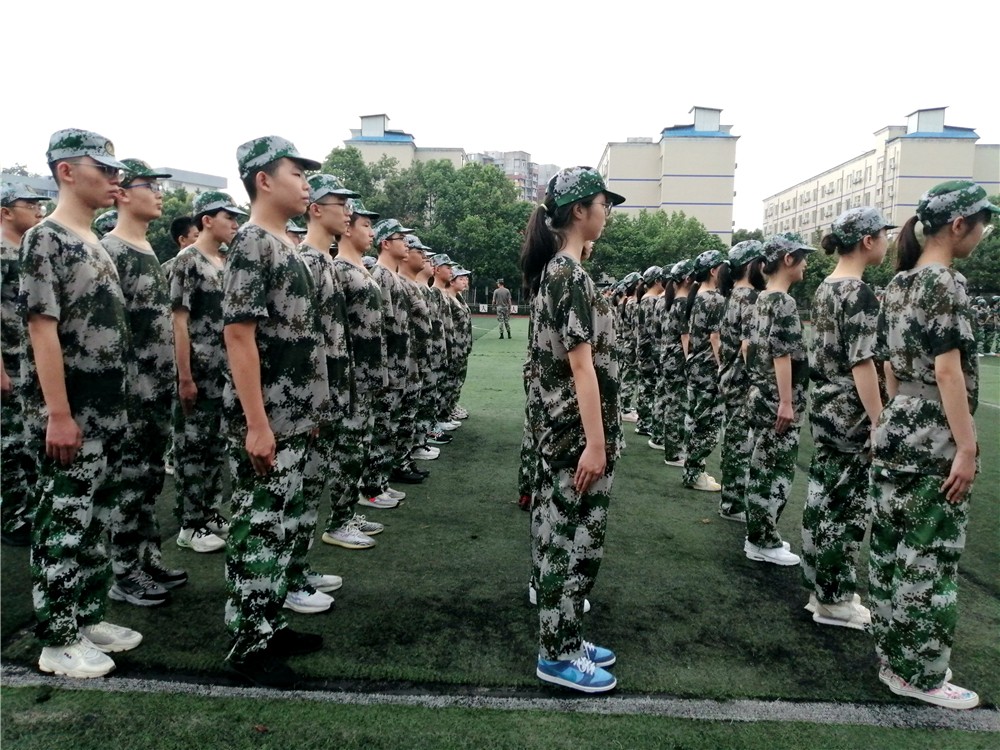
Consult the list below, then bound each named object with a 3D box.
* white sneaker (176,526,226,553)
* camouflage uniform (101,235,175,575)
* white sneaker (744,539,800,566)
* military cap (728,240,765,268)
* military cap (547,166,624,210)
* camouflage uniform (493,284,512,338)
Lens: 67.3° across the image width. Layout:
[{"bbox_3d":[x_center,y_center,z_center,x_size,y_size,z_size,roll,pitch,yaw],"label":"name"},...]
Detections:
[{"bbox_3d":[-1.510,0.818,3.801,0.285,0.115,0.108,3,6,17],"label":"white sneaker"},{"bbox_3d":[-1.515,0.133,3.090,0.300,1.390,0.470,1,6,3],"label":"camouflage uniform"},{"bbox_3d":[1.345,0.862,3.690,0.270,0.100,0.100,2,6,13],"label":"white sneaker"},{"bbox_3d":[1.434,-0.693,4.305,0.265,0.130,0.175,1,6,3],"label":"military cap"},{"bbox_3d":[0.270,-0.597,2.392,0.270,0.130,0.175,1,6,3],"label":"military cap"},{"bbox_3d":[0.078,-1.954,23.300,0.540,1.600,0.320,0,5,-7],"label":"camouflage uniform"}]

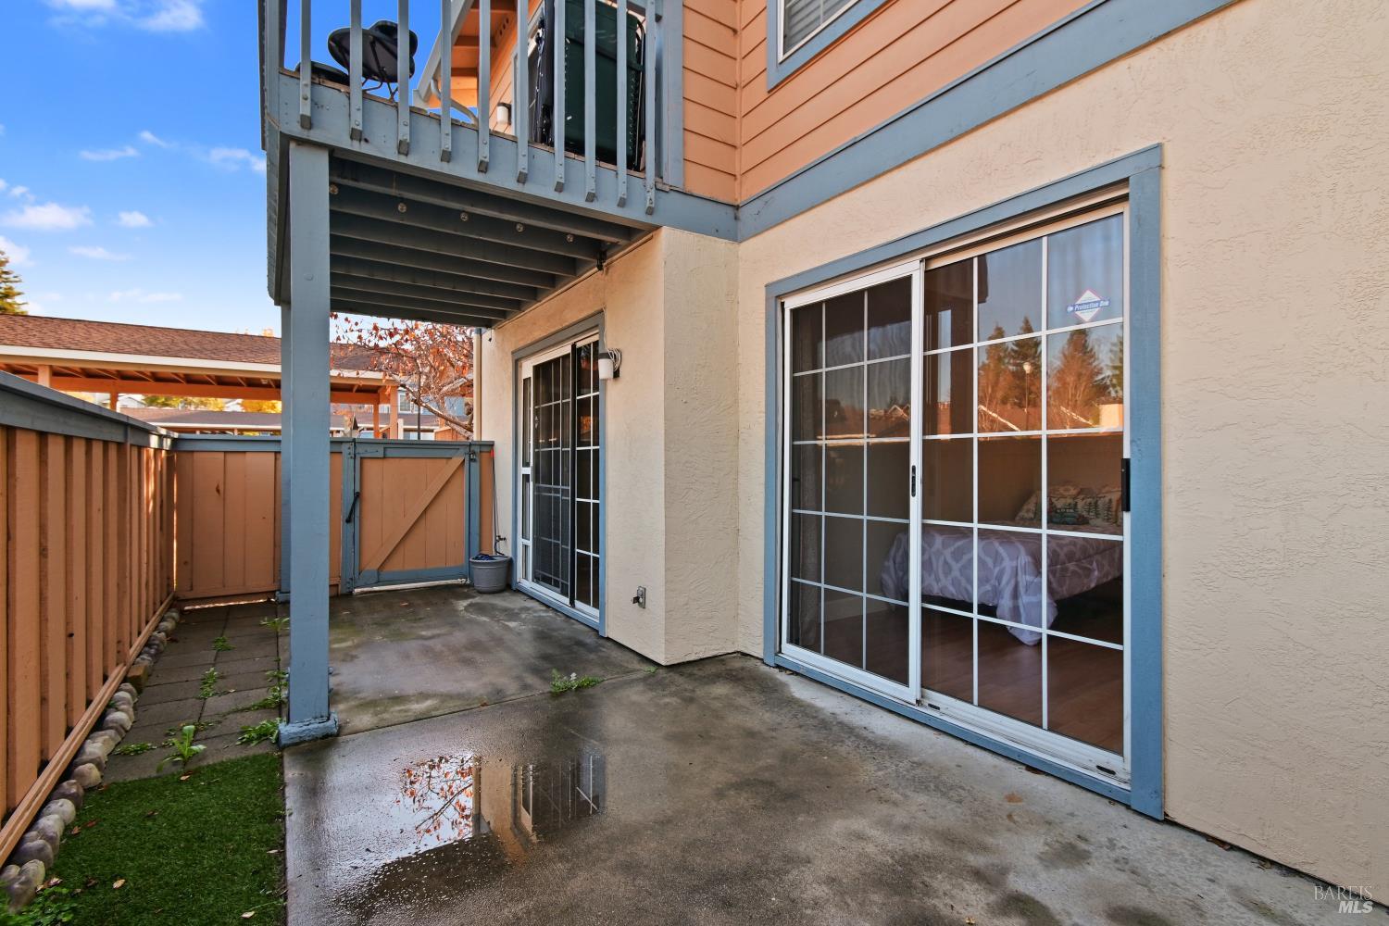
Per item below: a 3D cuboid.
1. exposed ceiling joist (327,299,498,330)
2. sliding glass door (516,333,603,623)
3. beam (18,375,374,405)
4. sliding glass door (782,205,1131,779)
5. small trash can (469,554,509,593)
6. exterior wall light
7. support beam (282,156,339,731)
[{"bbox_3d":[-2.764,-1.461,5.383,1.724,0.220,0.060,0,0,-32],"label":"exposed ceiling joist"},{"bbox_3d":[-1.122,0.105,4.680,0.100,2.050,1.619,0,0,-36],"label":"sliding glass door"},{"bbox_3d":[-8.808,-1.301,10.614,5.185,0.238,0.110,0,0,-30],"label":"beam"},{"bbox_3d":[1.009,0.082,2.665,0.100,2.050,1.683,0,0,-36],"label":"sliding glass door"},{"bbox_3d":[-1.880,1.020,5.340,0.360,0.300,0.360,0,0,0],"label":"small trash can"},{"bbox_3d":[-0.552,-0.635,3.724,0.135,0.195,0.110,0,0,-36],"label":"exterior wall light"},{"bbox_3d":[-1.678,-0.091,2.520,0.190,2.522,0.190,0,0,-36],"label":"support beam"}]

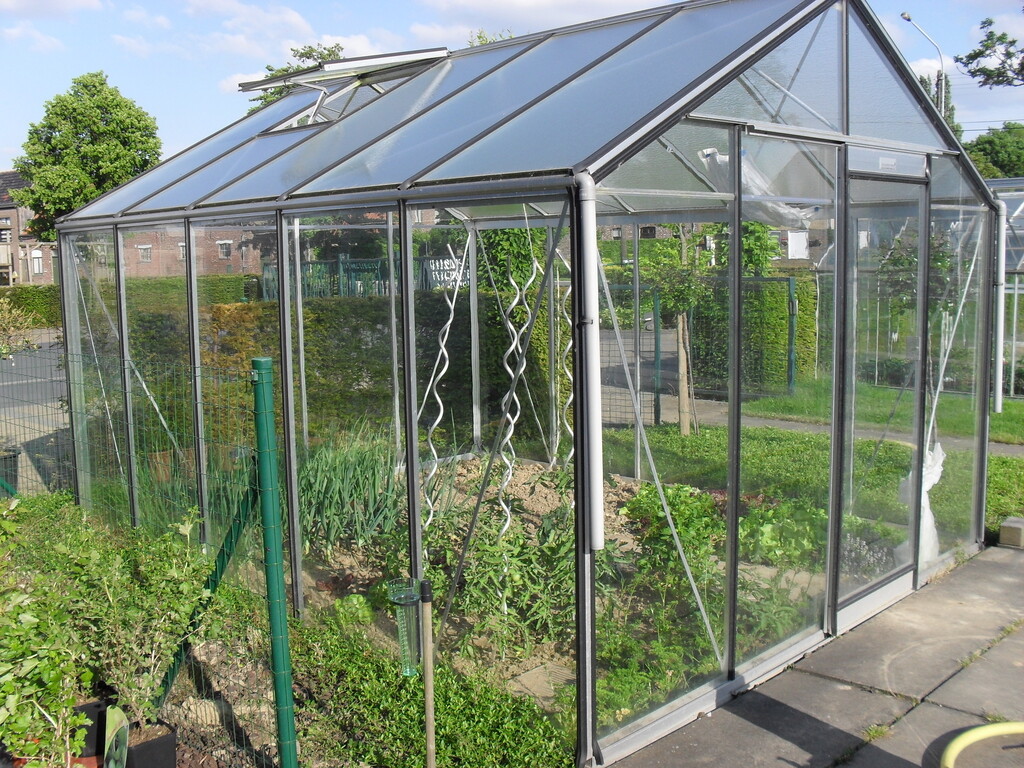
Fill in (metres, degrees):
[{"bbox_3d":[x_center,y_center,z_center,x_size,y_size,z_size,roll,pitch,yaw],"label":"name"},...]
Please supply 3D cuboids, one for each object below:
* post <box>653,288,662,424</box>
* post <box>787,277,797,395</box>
[{"bbox_3d":[1.257,-0.232,8.960,0.058,1.220,0.058,-1,7,0],"label":"post"},{"bbox_3d":[2.851,-0.484,10.550,0.060,1.230,0.060,-1,7,0],"label":"post"}]

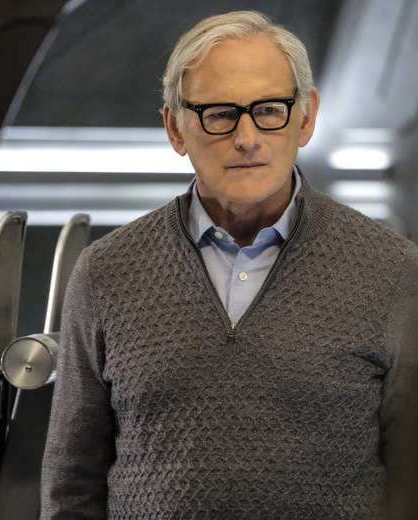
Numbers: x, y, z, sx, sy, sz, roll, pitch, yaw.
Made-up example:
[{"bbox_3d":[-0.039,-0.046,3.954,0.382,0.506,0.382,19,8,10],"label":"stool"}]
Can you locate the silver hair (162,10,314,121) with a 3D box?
[{"bbox_3d":[0.037,-0.232,5.850,0.188,0.180,0.213,-5,2,-9],"label":"silver hair"}]

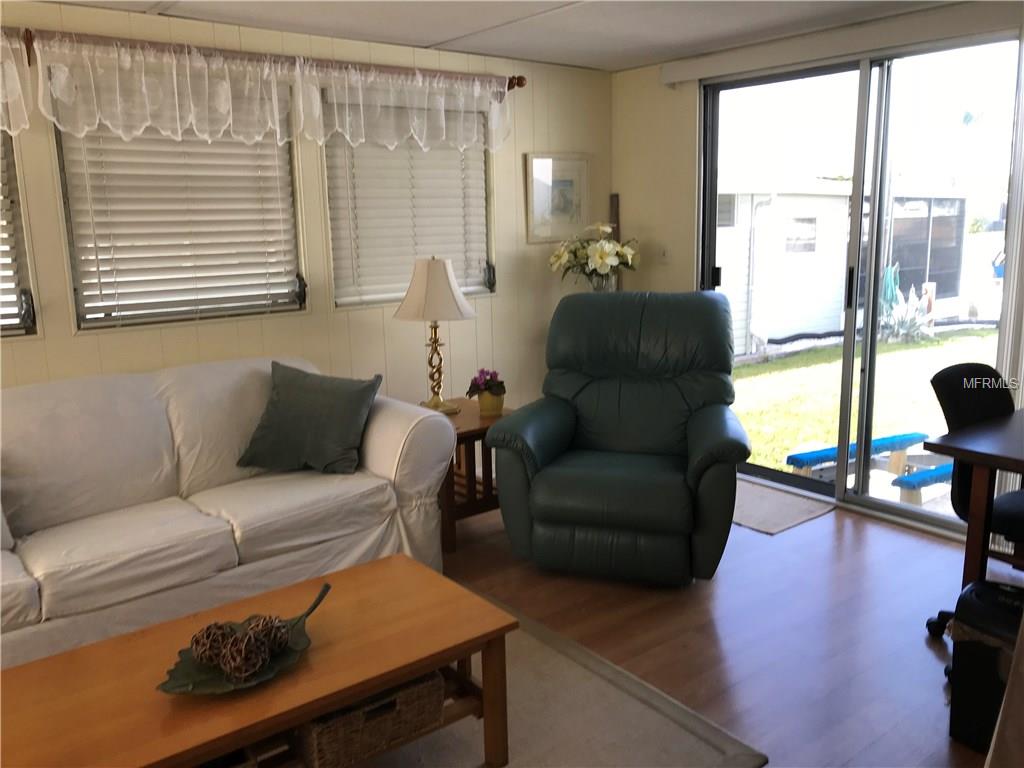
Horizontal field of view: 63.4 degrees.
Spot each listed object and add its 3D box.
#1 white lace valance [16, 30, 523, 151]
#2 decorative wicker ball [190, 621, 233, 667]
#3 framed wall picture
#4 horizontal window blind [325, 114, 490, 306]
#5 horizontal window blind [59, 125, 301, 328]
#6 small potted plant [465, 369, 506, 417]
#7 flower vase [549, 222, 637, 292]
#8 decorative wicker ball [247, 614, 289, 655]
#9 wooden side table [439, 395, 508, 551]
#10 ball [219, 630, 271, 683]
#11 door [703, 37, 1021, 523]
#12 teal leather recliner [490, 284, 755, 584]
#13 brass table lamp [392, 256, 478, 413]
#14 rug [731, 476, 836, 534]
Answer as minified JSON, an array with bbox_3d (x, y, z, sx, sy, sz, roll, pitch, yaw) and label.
[{"bbox_3d":[-0.823,-1.177,3.473,2.065,0.360,0.080,-10,14,-37],"label":"white lace valance"},{"bbox_3d":[-0.672,0.584,1.857,0.107,0.107,0.107,-1,11,0],"label":"decorative wicker ball"},{"bbox_3d":[0.256,-0.993,4.422,0.435,0.465,0.030,-10,18,-37],"label":"framed wall picture"},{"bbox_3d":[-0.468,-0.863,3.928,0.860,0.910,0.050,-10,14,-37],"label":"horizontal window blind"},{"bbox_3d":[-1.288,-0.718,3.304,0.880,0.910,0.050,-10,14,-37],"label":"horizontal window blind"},{"bbox_3d":[-0.107,0.034,3.555,0.170,0.195,0.165,-1,11,0],"label":"small potted plant"},{"bbox_3d":[0.438,-0.571,4.394,0.460,0.560,0.420,0,11,6],"label":"flower vase"},{"bbox_3d":[-0.522,0.539,1.776,0.097,0.095,0.097,-1,11,0],"label":"decorative wicker ball"},{"bbox_3d":[-0.254,0.396,3.815,0.532,0.522,0.597,-10,14,-37],"label":"wooden side table"},{"bbox_3d":[-0.578,0.590,1.793,0.117,0.117,0.117,-1,11,0],"label":"ball"},{"bbox_3d":[1.587,-0.423,3.829,0.120,2.040,1.780,-10,14,-37],"label":"door"},{"bbox_3d":[0.510,0.166,3.504,0.950,1.060,0.960,2,12,17],"label":"teal leather recliner"},{"bbox_3d":[-0.334,-0.221,3.632,0.360,0.668,0.360,-1,11,0],"label":"brass table lamp"},{"bbox_3d":[1.098,0.567,4.113,0.522,0.012,0.800,-10,14,-37],"label":"rug"}]

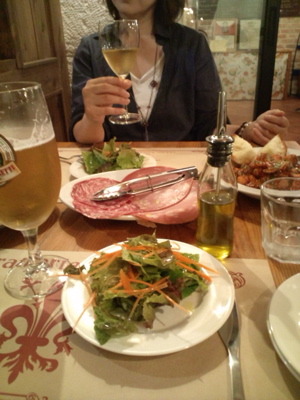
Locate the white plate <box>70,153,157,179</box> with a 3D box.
[{"bbox_3d":[-0.076,-0.064,0.672,0.172,0.020,0.172,-2,25,0],"label":"white plate"}]

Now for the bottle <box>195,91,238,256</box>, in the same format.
[{"bbox_3d":[0.079,-0.024,0.372,0.045,0.192,0.045,-2,25,1],"label":"bottle"}]

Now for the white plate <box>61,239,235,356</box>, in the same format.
[{"bbox_3d":[-0.001,0.094,0.334,0.172,0.020,0.172,-2,25,1],"label":"white plate"}]

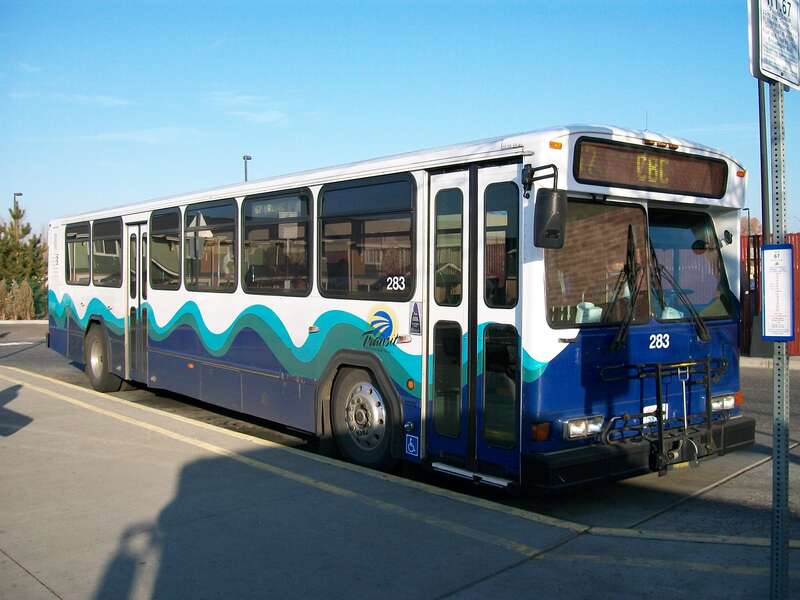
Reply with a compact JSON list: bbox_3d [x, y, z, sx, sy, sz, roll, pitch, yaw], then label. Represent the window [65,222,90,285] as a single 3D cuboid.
[{"bbox_3d":[-5.253,-0.752,13.637,0.060,1.035,1.333,-1,2,-37],"label":"window"}]

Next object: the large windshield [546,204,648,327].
[{"bbox_3d":[1.413,-0.251,5.918,1.115,0.899,0.100,-1,2,-37],"label":"large windshield"}]

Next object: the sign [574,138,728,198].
[{"bbox_3d":[1.917,-0.972,6.302,1.909,0.311,0.110,-1,2,-37],"label":"sign"}]

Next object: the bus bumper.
[{"bbox_3d":[1.935,1.143,6.365,2.610,0.206,0.270,-1,2,-37],"label":"bus bumper"}]

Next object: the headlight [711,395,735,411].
[{"bbox_3d":[2.585,0.828,6.694,0.381,0.128,0.090,-1,2,-37],"label":"headlight"}]

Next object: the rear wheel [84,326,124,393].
[{"bbox_3d":[-4.605,0.865,13.085,0.320,1.030,1.030,-1,2,-37],"label":"rear wheel"}]

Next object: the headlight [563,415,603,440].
[{"bbox_3d":[1.258,0.886,5.819,0.385,0.150,0.120,-1,2,-37],"label":"headlight"}]

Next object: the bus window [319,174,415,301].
[{"bbox_3d":[-0.310,-0.512,7.040,0.060,1.023,1.432,-1,2,-37],"label":"bus window"}]

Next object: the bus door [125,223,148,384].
[{"bbox_3d":[-3.577,0.037,11.325,0.080,2.164,0.839,-1,2,-37],"label":"bus door"}]

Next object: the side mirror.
[{"bbox_3d":[0.938,-0.505,5.152,0.210,0.375,0.110,0,2,-10],"label":"side mirror"}]

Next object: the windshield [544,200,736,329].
[{"bbox_3d":[1.892,-0.270,6.402,2.330,0.950,0.180,-1,2,-37],"label":"windshield"}]

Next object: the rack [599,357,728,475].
[{"bbox_3d":[1.885,0.832,5.919,1.440,0.762,0.310,-1,2,-37],"label":"rack"}]

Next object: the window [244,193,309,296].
[{"bbox_3d":[-1.240,-0.554,8.255,0.060,1.022,1.412,-1,2,-37],"label":"window"}]

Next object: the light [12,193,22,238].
[{"bbox_3d":[-26.692,-3.860,58.109,0.620,7.132,0.350,0,2,0],"label":"light"}]

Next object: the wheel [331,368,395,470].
[{"bbox_3d":[-0.191,1.008,7.289,0.300,1.030,1.030,-1,2,-37],"label":"wheel"}]

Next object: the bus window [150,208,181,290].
[{"bbox_3d":[-2.987,-0.647,10.679,0.060,1.035,1.054,-1,2,-37],"label":"bus window"}]

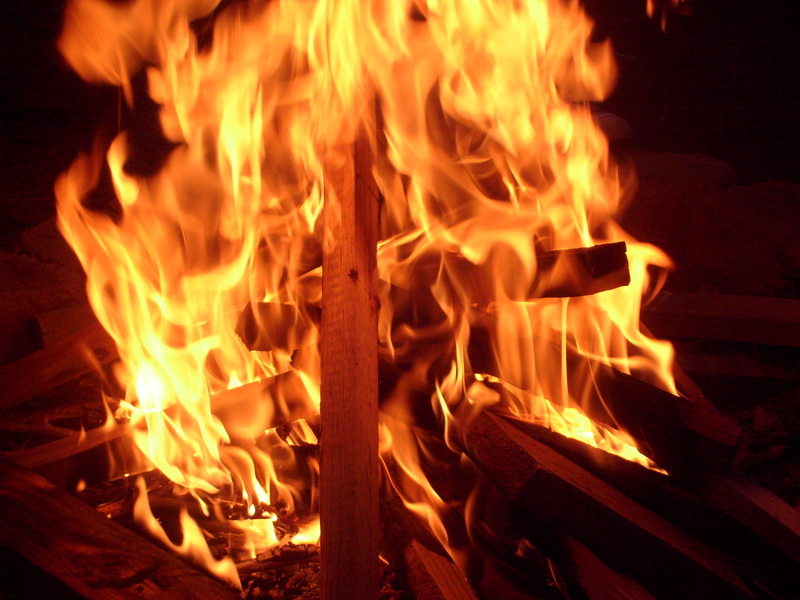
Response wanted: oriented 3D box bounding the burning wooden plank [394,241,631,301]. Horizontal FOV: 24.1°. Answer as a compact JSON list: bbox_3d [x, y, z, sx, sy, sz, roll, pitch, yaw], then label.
[{"bbox_3d":[0.149,-0.039,2.550,0.330,0.066,0.070,-3,12,-9],"label":"burning wooden plank"}]

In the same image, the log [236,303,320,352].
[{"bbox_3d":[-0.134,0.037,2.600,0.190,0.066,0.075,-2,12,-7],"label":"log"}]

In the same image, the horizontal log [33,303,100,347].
[{"bbox_3d":[-0.433,0.033,2.750,0.220,0.055,0.070,-8,14,-19],"label":"horizontal log"}]

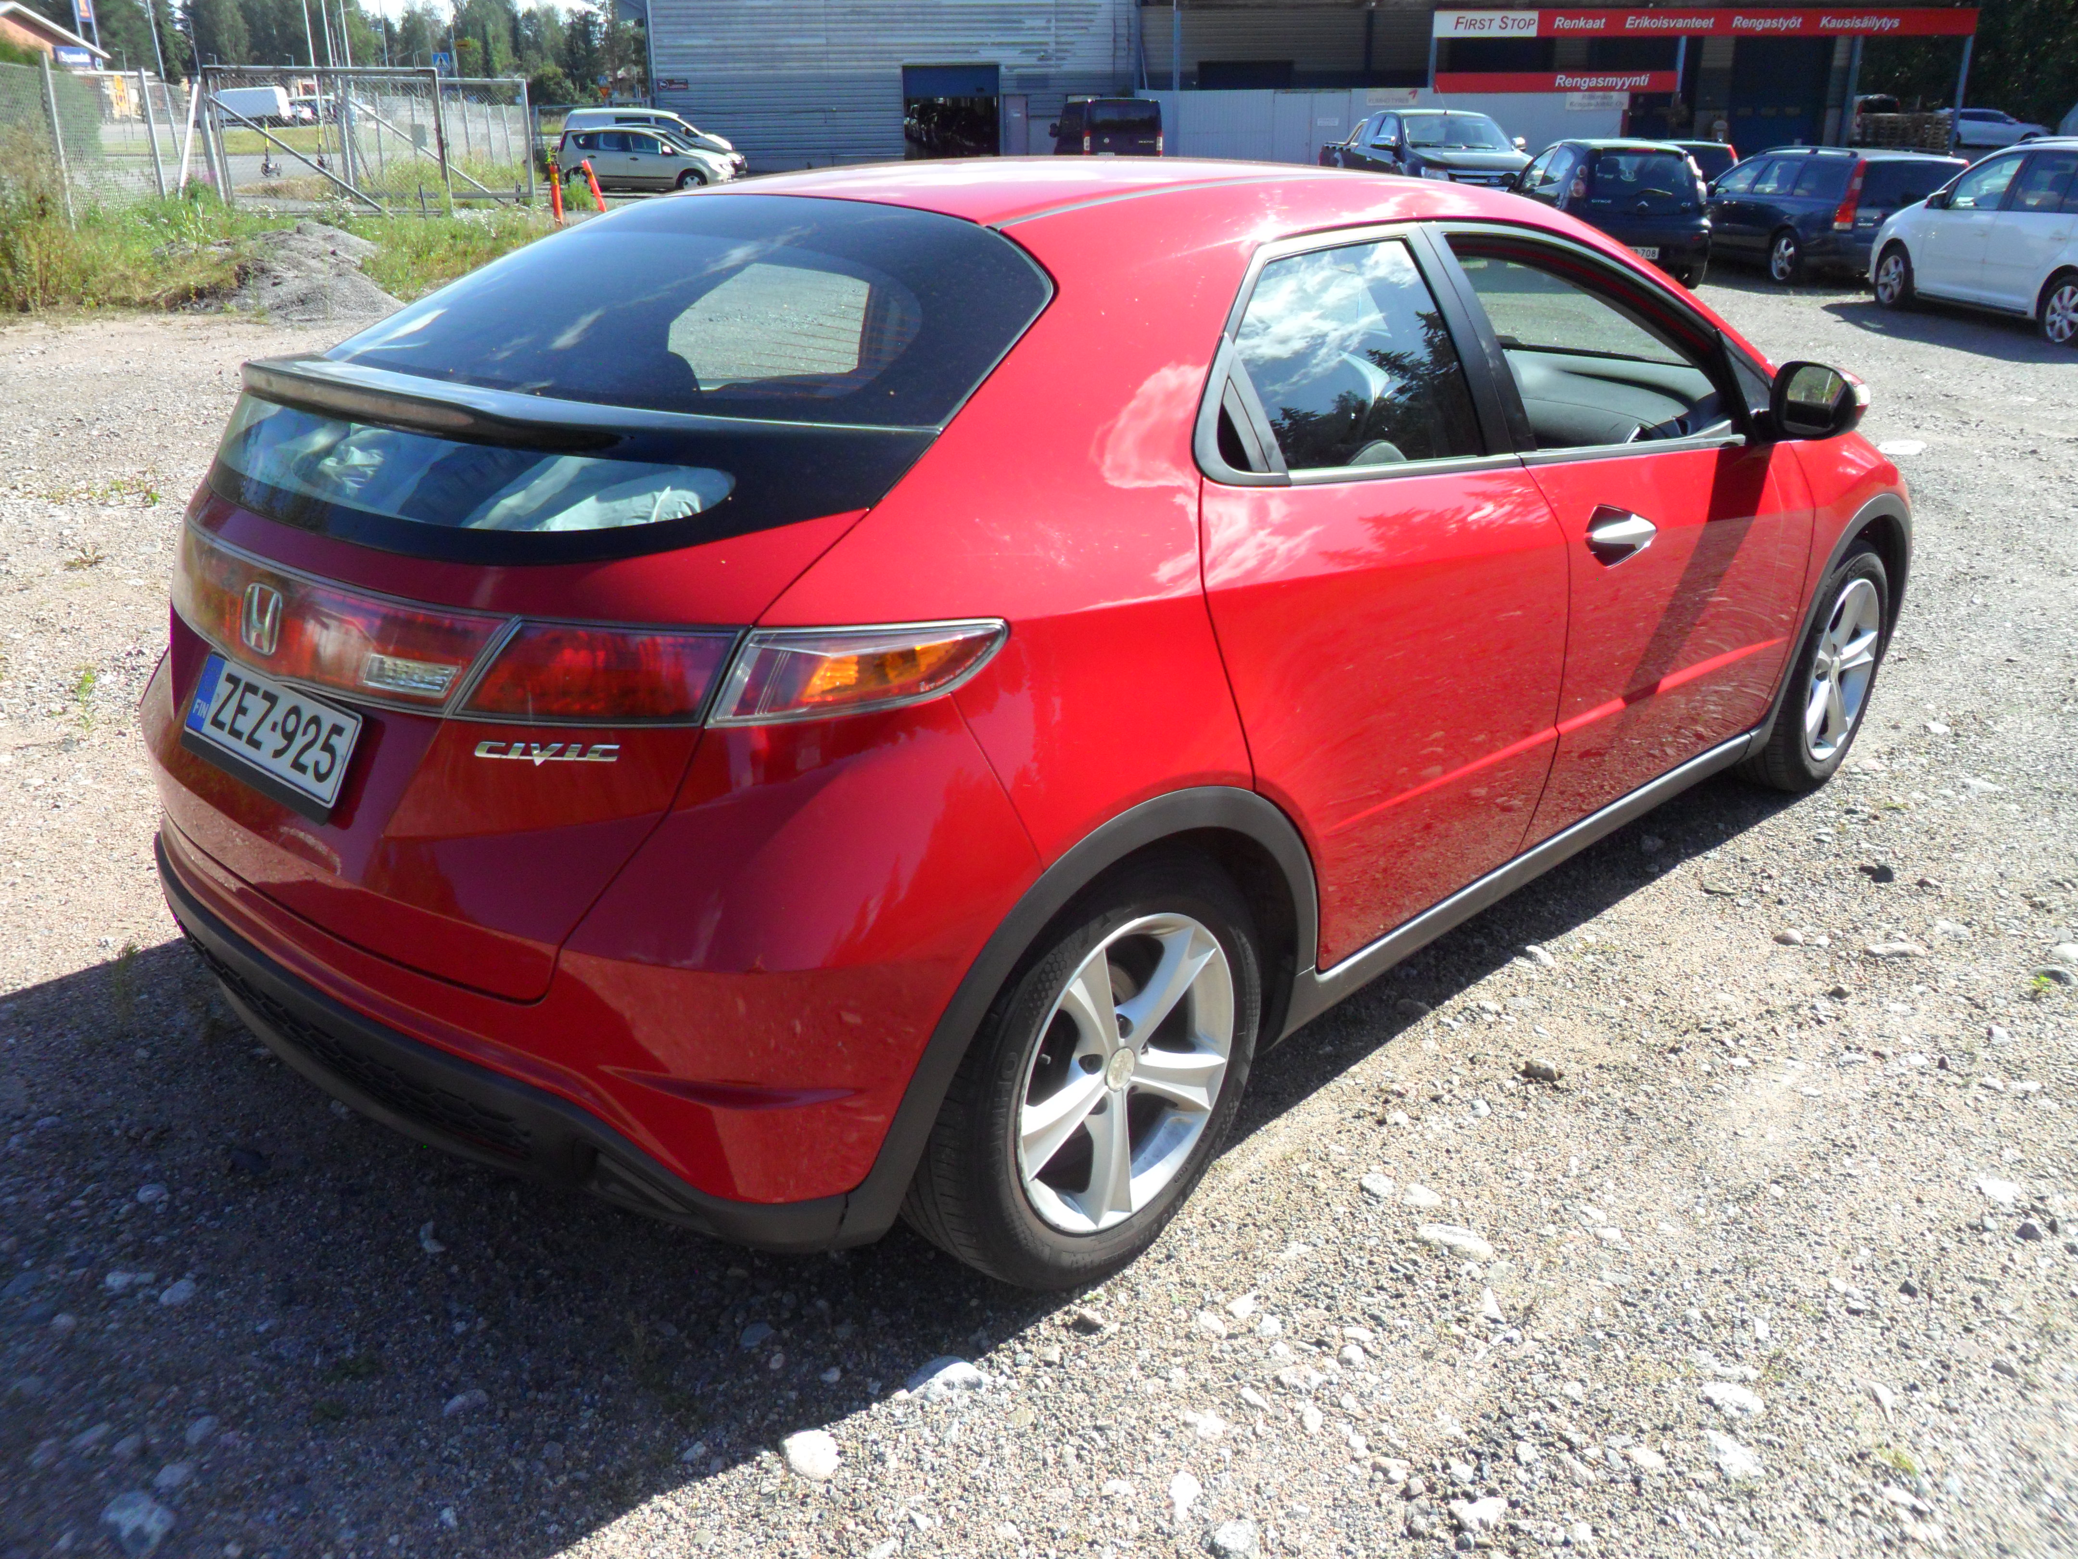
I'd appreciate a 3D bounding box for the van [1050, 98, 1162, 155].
[{"bbox_3d":[1.662,-16.066,41.115,1.920,1.970,4.900,-3,21,-8],"label":"van"}]

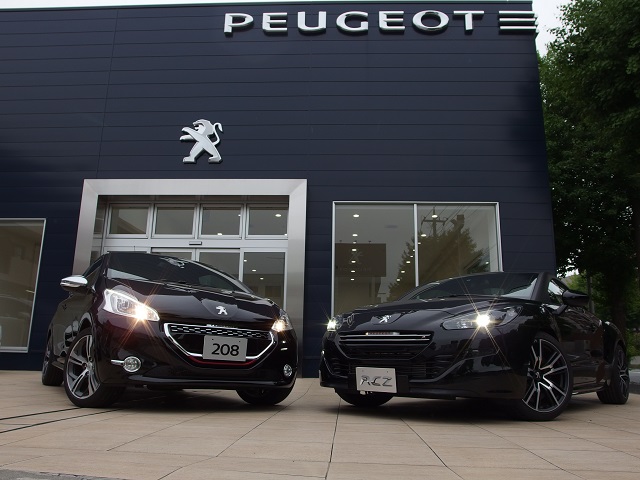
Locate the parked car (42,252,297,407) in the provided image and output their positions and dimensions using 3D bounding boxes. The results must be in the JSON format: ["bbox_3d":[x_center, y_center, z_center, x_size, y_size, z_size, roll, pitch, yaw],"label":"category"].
[{"bbox_3d":[-1.746,0.873,5.459,1.809,1.460,3.962,9,-15,-32],"label":"parked car"}]

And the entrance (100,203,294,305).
[{"bbox_3d":[-2.421,0.833,9.637,3.616,3.256,0.300,0,-13,3],"label":"entrance"}]

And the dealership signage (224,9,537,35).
[{"bbox_3d":[1.172,-4.332,10.367,6.183,0.458,0.130,0,-13,3],"label":"dealership signage"}]

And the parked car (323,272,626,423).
[{"bbox_3d":[1.804,0.987,5.314,1.915,1.352,4.294,-10,-17,40],"label":"parked car"}]

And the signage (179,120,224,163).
[{"bbox_3d":[-2.256,-1.885,9.962,0.819,0.882,0.120,0,-13,3],"label":"signage"}]

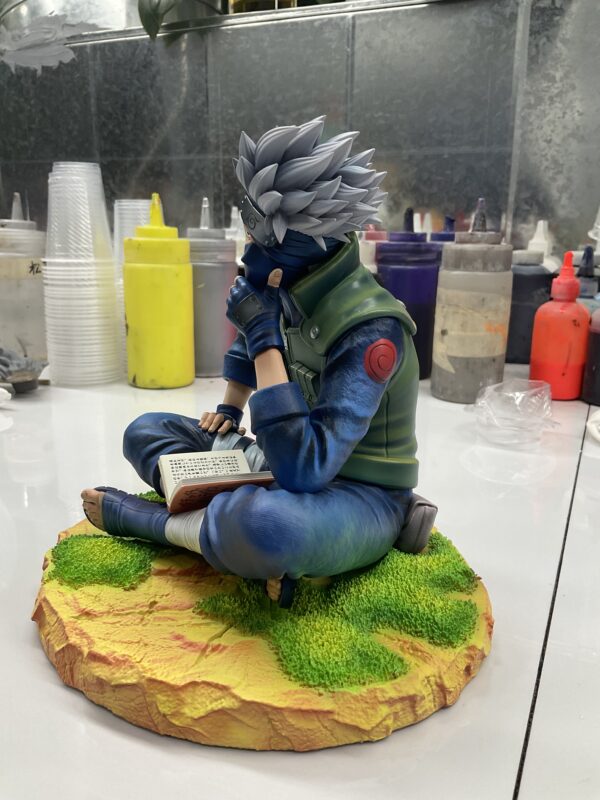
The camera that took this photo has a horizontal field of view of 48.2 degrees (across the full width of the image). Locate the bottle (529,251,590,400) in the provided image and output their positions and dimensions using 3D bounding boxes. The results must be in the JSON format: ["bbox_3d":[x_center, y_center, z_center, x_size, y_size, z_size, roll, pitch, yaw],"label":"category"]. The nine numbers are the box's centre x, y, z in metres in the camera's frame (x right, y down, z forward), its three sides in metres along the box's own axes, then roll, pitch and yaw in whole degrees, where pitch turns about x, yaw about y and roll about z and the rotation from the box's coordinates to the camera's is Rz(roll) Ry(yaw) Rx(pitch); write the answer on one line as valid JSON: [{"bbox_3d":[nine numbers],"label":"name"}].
[{"bbox_3d":[0.275,-0.079,0.700,0.054,0.148,0.054,6,15,21],"label":"bottle"}]

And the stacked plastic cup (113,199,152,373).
[{"bbox_3d":[-0.192,-0.137,0.808,0.074,0.201,0.074,-3,14,-13],"label":"stacked plastic cup"}]

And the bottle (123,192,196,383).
[{"bbox_3d":[-0.157,-0.121,0.736,0.075,0.204,0.075,-2,14,-12],"label":"bottle"}]

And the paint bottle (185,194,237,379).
[{"bbox_3d":[-0.107,-0.133,0.792,0.072,0.202,0.072,-1,14,-7],"label":"paint bottle"}]

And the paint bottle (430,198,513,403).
[{"bbox_3d":[0.176,-0.102,0.683,0.074,0.199,0.074,4,14,14],"label":"paint bottle"}]

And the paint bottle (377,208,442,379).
[{"bbox_3d":[0.127,-0.126,0.790,0.071,0.193,0.071,3,14,9],"label":"paint bottle"}]

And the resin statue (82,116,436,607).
[{"bbox_3d":[-0.018,-0.021,0.292,0.154,0.186,0.123,-3,14,-15],"label":"resin statue"}]

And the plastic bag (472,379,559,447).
[{"bbox_3d":[0.180,0.009,0.562,0.070,0.041,0.068,1,14,0],"label":"plastic bag"}]

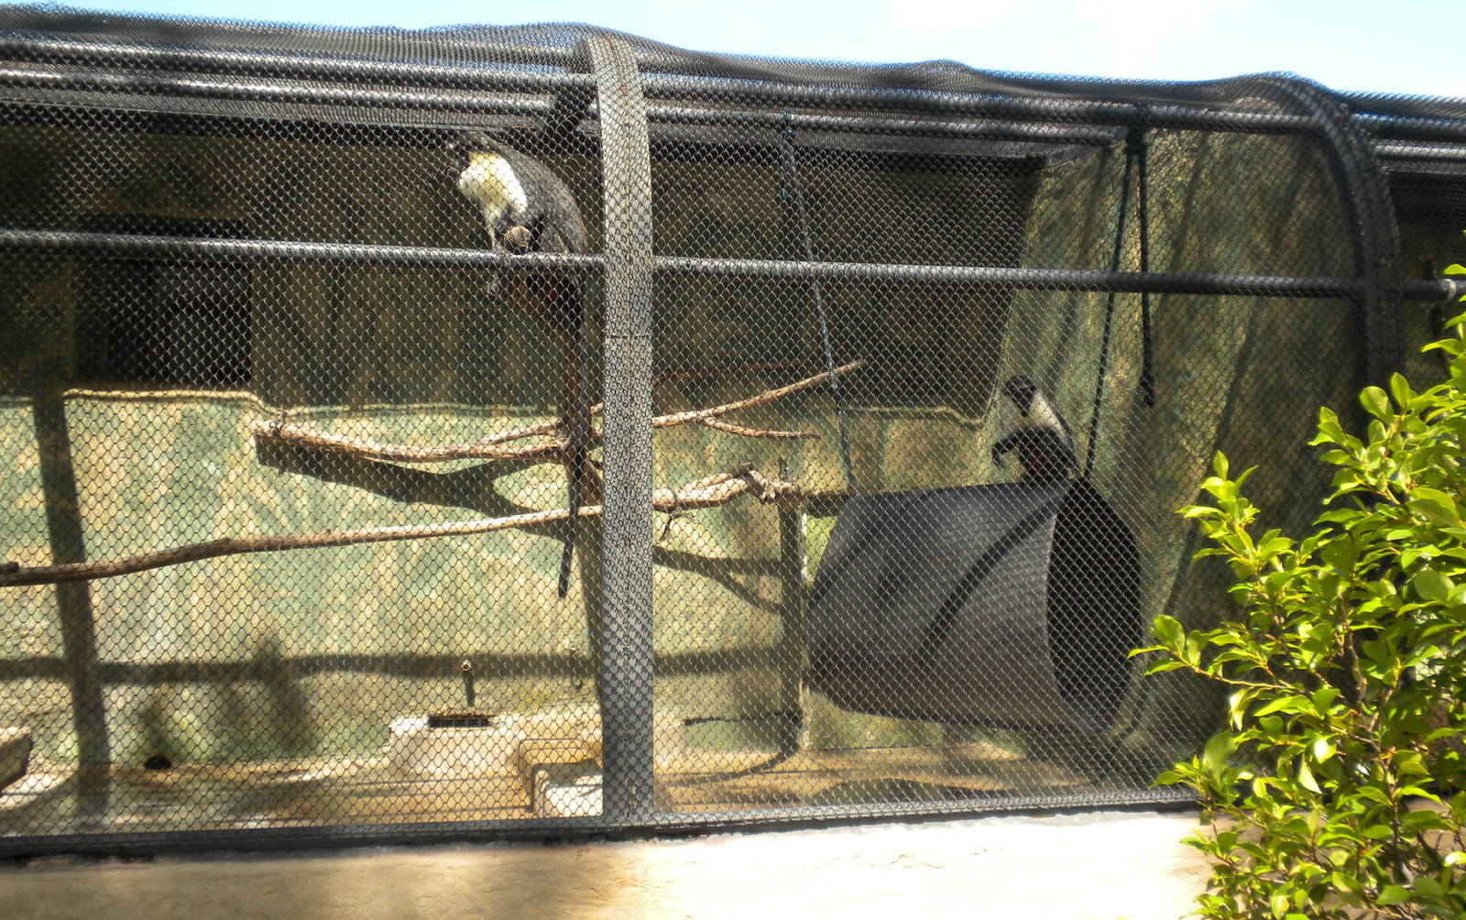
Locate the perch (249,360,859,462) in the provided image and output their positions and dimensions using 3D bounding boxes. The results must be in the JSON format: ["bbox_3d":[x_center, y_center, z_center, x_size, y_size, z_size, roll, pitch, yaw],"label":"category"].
[{"bbox_3d":[-0.489,-0.125,4.350,1.680,0.250,0.400,-2,-6,11],"label":"perch"}]

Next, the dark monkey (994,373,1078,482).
[{"bbox_3d":[0.893,-0.067,4.650,0.230,0.360,0.200,4,-8,-41],"label":"dark monkey"}]

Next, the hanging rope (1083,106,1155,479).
[{"bbox_3d":[1.044,-0.452,4.250,0.170,1.010,0.140,-1,-6,0],"label":"hanging rope"}]

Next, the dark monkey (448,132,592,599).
[{"bbox_3d":[-0.525,-0.219,3.850,0.297,1.111,0.202,2,-6,-25],"label":"dark monkey"}]

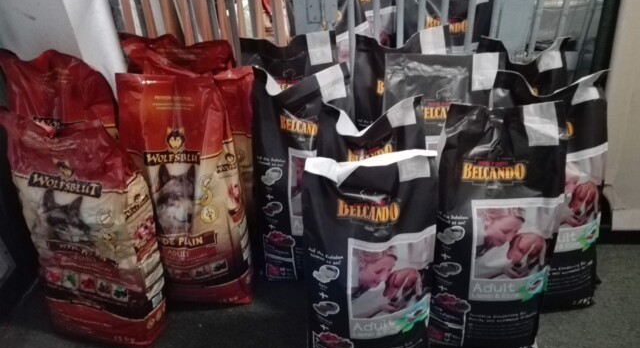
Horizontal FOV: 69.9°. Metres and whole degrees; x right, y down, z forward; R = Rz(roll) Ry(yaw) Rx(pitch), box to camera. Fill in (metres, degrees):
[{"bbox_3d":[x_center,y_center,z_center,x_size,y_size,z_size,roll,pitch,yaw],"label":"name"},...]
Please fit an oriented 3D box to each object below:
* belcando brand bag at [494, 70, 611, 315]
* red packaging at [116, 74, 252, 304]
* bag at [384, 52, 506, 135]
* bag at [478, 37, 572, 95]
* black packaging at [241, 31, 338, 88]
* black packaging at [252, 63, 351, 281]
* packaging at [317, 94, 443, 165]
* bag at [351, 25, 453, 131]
[{"bbox_3d":[0.727,0.076,1.527,0.362,0.831,0.161,-4,25,-1],"label":"belcando brand bag"},{"bbox_3d":[-0.448,0.070,1.610,0.352,0.861,0.166,1,29,7],"label":"red packaging"},{"bbox_3d":[0.420,-0.026,1.710,0.362,0.831,0.161,-2,30,3],"label":"bag"},{"bbox_3d":[0.739,-0.093,1.789,0.362,0.831,0.161,-2,28,3],"label":"bag"},{"bbox_3d":[-0.095,-0.148,1.947,0.362,0.831,0.161,-5,29,-3],"label":"black packaging"},{"bbox_3d":[-0.038,0.028,1.667,0.362,0.831,0.161,-4,29,-2],"label":"black packaging"},{"bbox_3d":[0.180,0.140,1.490,0.362,0.812,0.161,-4,29,-2],"label":"packaging"},{"bbox_3d":[0.334,-0.151,1.914,0.362,0.831,0.161,-5,29,-3],"label":"bag"}]

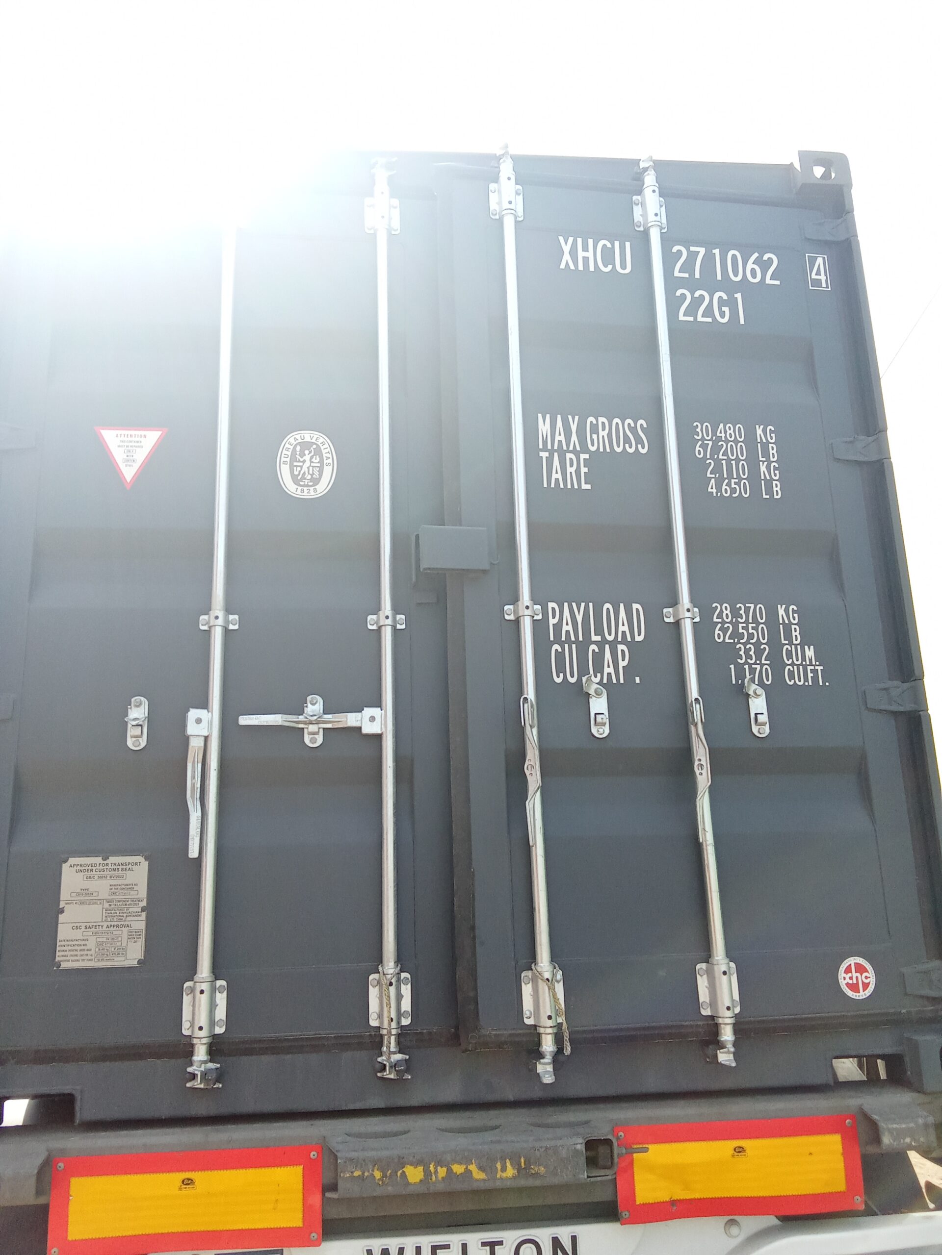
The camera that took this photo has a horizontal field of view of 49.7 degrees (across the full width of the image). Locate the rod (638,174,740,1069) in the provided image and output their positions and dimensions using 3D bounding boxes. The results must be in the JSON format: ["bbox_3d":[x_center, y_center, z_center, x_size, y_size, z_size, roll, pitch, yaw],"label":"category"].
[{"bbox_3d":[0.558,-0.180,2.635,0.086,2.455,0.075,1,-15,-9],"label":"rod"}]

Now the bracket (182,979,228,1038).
[{"bbox_3d":[-0.609,0.868,2.307,0.098,0.118,0.060,0,-15,-5],"label":"bracket"}]

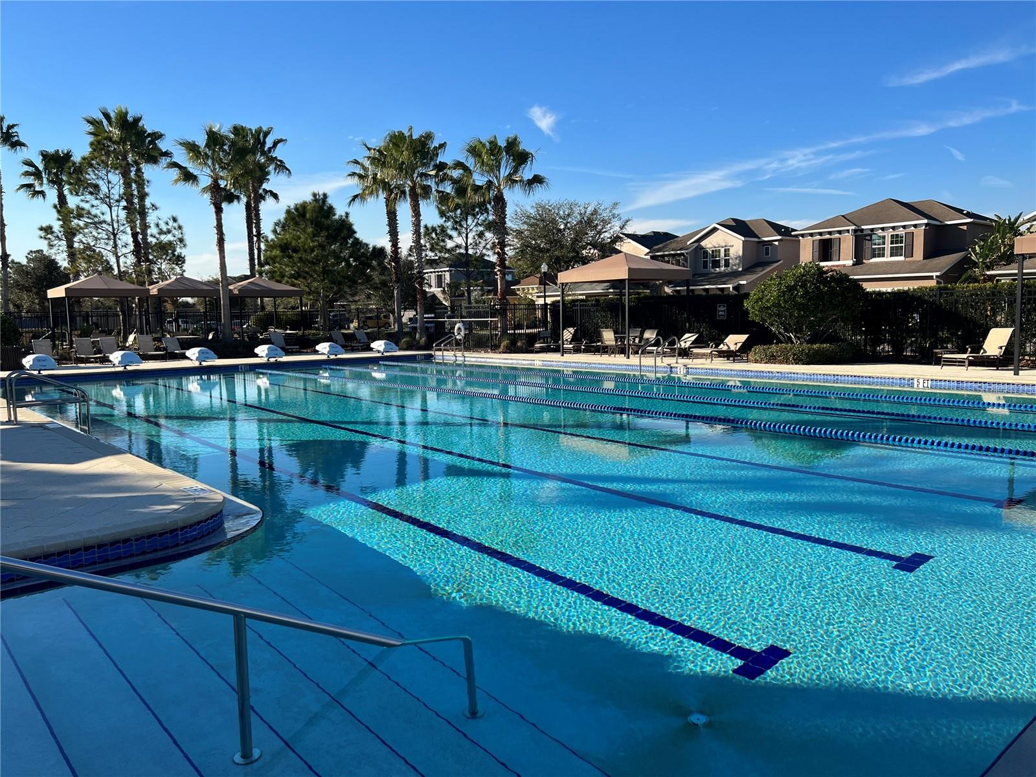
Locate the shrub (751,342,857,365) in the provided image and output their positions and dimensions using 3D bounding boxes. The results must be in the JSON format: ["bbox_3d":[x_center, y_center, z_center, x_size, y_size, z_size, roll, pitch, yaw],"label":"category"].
[{"bbox_3d":[7.607,-0.954,20.677,1.700,0.500,2.600,-6,7,-40],"label":"shrub"}]

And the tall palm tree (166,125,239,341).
[{"bbox_3d":[-12.894,-6.101,31.862,3.000,9.124,3.000,-6,7,-40],"label":"tall palm tree"}]

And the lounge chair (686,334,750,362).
[{"bbox_3d":[5.639,-1.150,21.724,1.920,0.760,0.680,-6,7,-40],"label":"lounge chair"}]

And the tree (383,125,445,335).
[{"bbox_3d":[-4.794,-7.048,36.181,3.200,9.830,3.200,-1,6,-7],"label":"tree"}]

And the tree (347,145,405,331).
[{"bbox_3d":[-6.211,-6.913,36.996,3.300,9.440,3.300,-2,6,-9],"label":"tree"}]

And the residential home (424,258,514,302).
[{"bbox_3d":[-5.587,-9.887,77.412,10.400,8.000,9.500,-6,8,-42],"label":"residential home"}]

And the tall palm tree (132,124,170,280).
[{"bbox_3d":[-17.067,-6.902,35.513,2.600,9.971,2.600,-6,7,-40],"label":"tall palm tree"}]

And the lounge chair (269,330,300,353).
[{"bbox_3d":[-9.036,-1.768,30.213,0.670,0.880,1.720,-6,7,-40],"label":"lounge chair"}]

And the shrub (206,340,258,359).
[{"bbox_3d":[-10.411,-1.468,28.220,1.900,0.660,1.100,-6,8,-42],"label":"shrub"}]

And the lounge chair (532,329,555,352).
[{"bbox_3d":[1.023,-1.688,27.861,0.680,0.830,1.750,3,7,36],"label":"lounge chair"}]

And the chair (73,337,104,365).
[{"bbox_3d":[-14.173,-1.258,25.709,0.670,0.880,1.720,-6,7,-40],"label":"chair"}]

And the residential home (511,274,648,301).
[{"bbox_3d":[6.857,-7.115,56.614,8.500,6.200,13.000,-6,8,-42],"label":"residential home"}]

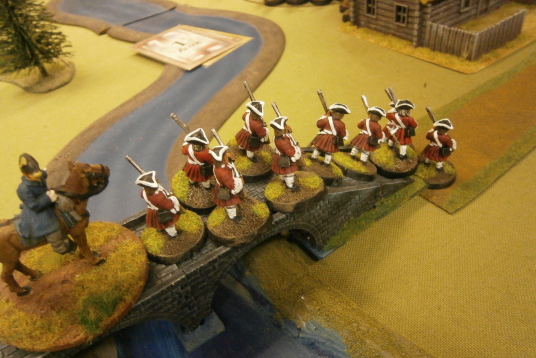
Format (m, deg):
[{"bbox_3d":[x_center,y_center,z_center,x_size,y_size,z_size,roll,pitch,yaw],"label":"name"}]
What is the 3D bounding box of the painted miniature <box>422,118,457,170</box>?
[{"bbox_3d":[0.105,-0.021,0.246,0.015,0.032,0.017,-35,45,-29],"label":"painted miniature"}]

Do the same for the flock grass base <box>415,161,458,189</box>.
[{"bbox_3d":[0.105,-0.003,0.252,0.025,0.005,0.025,-7,40,6],"label":"flock grass base"}]

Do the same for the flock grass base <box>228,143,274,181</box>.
[{"bbox_3d":[-0.009,-0.009,0.189,0.025,0.005,0.025,0,45,0],"label":"flock grass base"}]

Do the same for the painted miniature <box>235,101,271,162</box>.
[{"bbox_3d":[-0.007,-0.021,0.177,0.013,0.032,0.014,34,49,27],"label":"painted miniature"}]

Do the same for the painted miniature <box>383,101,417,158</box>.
[{"bbox_3d":[0.068,-0.028,0.209,0.017,0.032,0.015,21,51,28],"label":"painted miniature"}]

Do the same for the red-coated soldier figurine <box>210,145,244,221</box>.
[{"bbox_3d":[-0.016,0.001,0.153,0.013,0.034,0.012,-16,37,-13],"label":"red-coated soldier figurine"}]

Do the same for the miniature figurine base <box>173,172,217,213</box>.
[{"bbox_3d":[-0.029,0.004,0.178,0.025,0.005,0.025,1,50,-1],"label":"miniature figurine base"}]

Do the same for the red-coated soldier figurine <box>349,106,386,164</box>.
[{"bbox_3d":[0.051,-0.023,0.210,0.013,0.032,0.014,31,33,31],"label":"red-coated soldier figurine"}]

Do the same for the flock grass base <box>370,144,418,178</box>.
[{"bbox_3d":[0.068,-0.011,0.216,0.025,0.005,0.025,-6,44,6],"label":"flock grass base"}]

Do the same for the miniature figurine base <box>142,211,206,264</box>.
[{"bbox_3d":[-0.037,0.022,0.160,0.025,0.005,0.025,-4,43,4],"label":"miniature figurine base"}]

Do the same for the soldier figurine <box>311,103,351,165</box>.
[{"bbox_3d":[0.028,-0.022,0.187,0.017,0.031,0.016,33,31,27],"label":"soldier figurine"}]

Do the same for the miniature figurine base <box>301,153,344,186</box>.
[{"bbox_3d":[0.024,-0.005,0.191,0.025,0.005,0.025,-9,37,-42],"label":"miniature figurine base"}]

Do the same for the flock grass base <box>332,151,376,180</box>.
[{"bbox_3d":[0.046,-0.007,0.216,0.025,0.005,0.025,-12,38,-38],"label":"flock grass base"}]

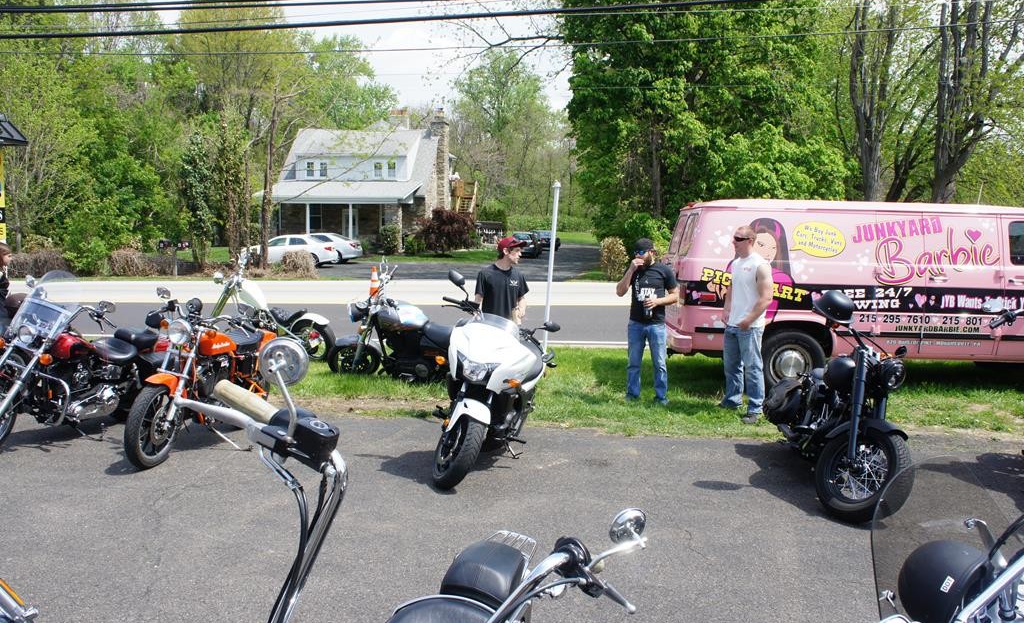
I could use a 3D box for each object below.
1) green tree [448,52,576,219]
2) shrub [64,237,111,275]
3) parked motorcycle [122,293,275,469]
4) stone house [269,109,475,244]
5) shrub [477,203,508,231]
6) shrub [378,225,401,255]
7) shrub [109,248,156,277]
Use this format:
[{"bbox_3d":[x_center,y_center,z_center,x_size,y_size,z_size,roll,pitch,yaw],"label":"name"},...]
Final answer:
[{"bbox_3d":[0.278,-17.030,89.161,12.500,18.000,12.000,1,5,0],"label":"green tree"},{"bbox_3d":[-14.928,-1.921,30.937,1.600,1.350,1.450,1,5,0],"label":"shrub"},{"bbox_3d":[-2.550,0.530,7.550,0.820,1.200,2.150,2,5,16],"label":"parked motorcycle"},{"bbox_3d":[-9.100,-8.000,54.000,10.000,8.600,11.000,1,5,6],"label":"stone house"},{"bbox_3d":[-1.444,-6.788,65.883,2.400,2.500,2.300,1,5,0],"label":"shrub"},{"bbox_3d":[-6.470,-3.800,46.500,1.200,1.700,1.200,0,5,0],"label":"shrub"},{"bbox_3d":[-12.900,-1.630,30.000,1.700,0.970,1.200,0,5,0],"label":"shrub"}]

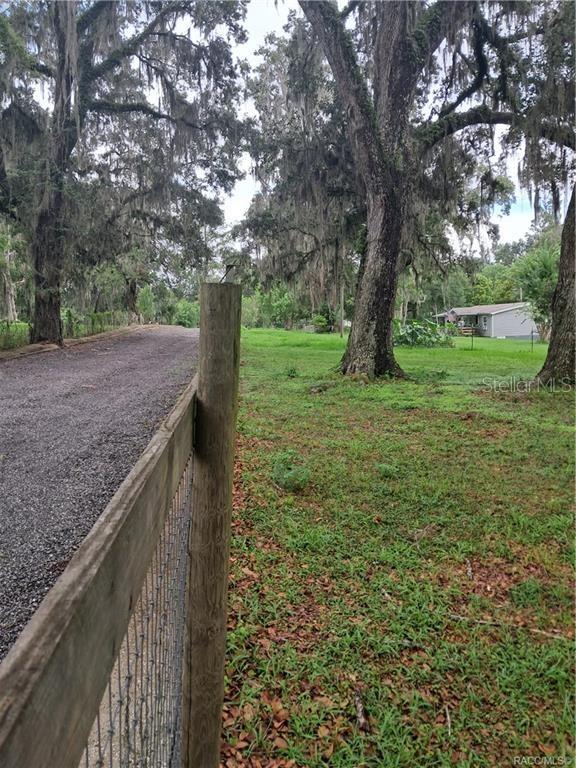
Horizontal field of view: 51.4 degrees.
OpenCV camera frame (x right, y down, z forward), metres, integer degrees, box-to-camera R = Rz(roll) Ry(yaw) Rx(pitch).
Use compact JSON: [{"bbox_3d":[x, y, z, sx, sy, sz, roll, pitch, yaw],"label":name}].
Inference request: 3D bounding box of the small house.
[{"bbox_3d":[24.300,-7.250,69.000,7.700,3.900,12.500,0,6,-6],"label":"small house"}]

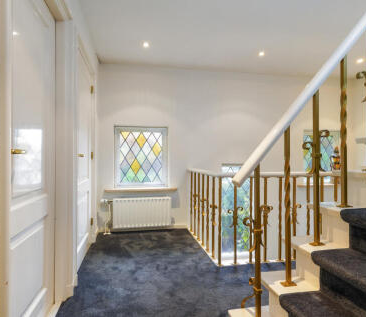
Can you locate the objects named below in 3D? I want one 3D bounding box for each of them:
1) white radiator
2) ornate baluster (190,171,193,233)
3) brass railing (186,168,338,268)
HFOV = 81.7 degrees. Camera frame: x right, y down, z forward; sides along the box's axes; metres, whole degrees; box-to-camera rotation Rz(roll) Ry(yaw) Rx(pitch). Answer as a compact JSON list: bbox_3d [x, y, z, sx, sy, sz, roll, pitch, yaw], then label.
[{"bbox_3d":[-0.560,0.745,2.910,0.770,0.410,0.100,0,-1,-12],"label":"white radiator"},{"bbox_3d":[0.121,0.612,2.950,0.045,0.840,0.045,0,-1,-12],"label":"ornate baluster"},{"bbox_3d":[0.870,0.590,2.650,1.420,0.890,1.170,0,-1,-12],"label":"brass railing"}]

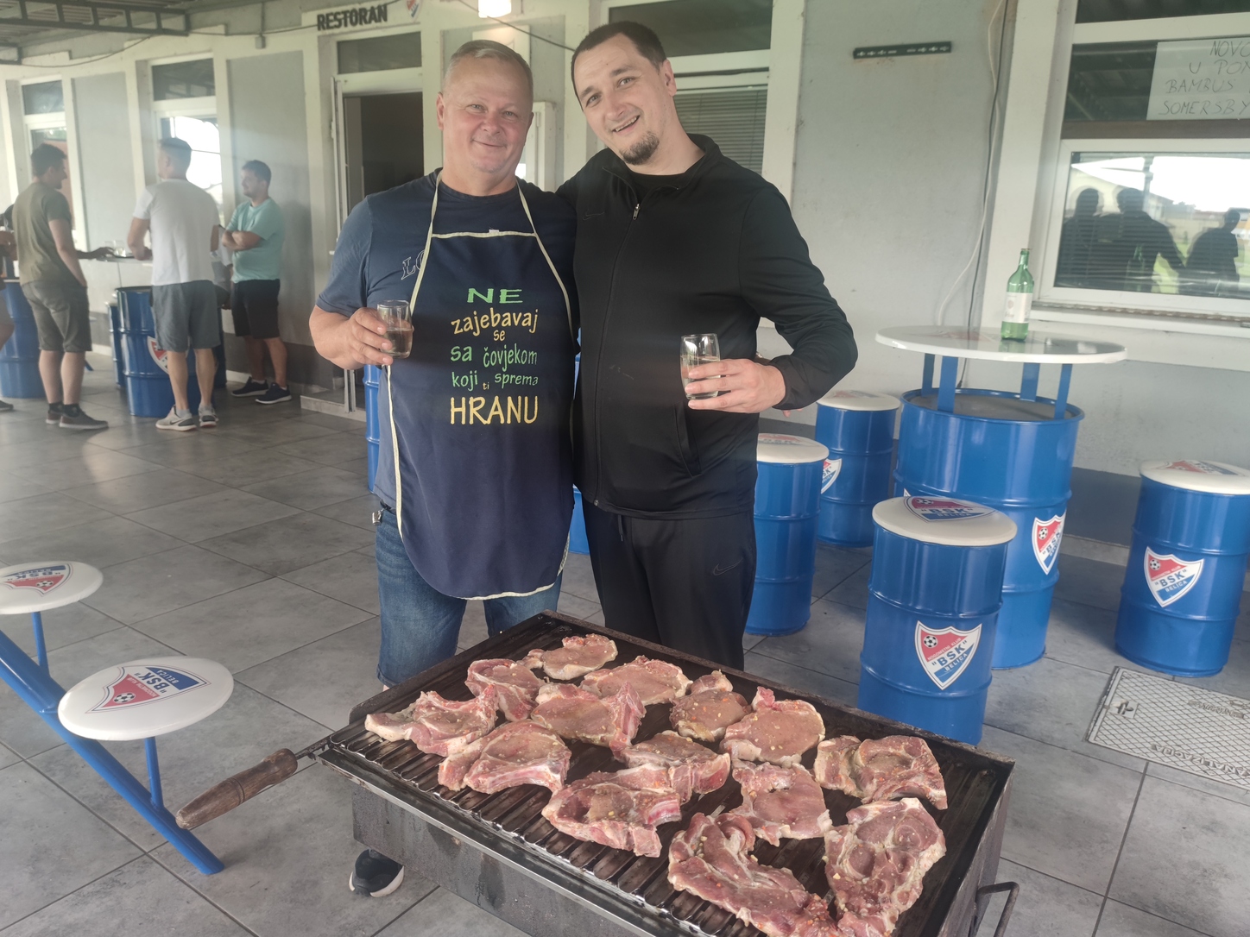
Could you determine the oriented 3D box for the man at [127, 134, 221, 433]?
[{"bbox_3d":[-2.958,-1.220,5.863,0.460,1.860,0.560,16,21,42],"label":"man"}]

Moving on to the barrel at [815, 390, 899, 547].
[{"bbox_3d":[1.091,-0.005,4.184,0.380,0.675,0.380,2,15,0],"label":"barrel"}]

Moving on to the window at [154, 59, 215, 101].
[{"bbox_3d":[-3.798,-3.366,7.508,1.040,0.300,0.060,12,17,32],"label":"window"}]

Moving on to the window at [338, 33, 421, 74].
[{"bbox_3d":[-1.737,-2.967,6.187,0.940,0.240,0.060,12,17,32],"label":"window"}]

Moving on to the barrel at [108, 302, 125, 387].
[{"bbox_3d":[-4.160,-1.055,7.390,0.390,0.670,0.390,12,17,32],"label":"barrel"}]

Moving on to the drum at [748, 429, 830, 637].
[{"bbox_3d":[0.535,0.237,3.252,0.390,0.680,0.390,12,17,32],"label":"drum"}]

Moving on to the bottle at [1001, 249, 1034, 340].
[{"bbox_3d":[1.382,-0.612,3.050,0.090,0.310,0.090,12,17,32],"label":"bottle"}]

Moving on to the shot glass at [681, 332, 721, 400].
[{"bbox_3d":[0.122,-0.164,1.400,0.063,0.100,0.063,-4,15,0],"label":"shot glass"}]

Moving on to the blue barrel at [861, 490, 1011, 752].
[{"bbox_3d":[0.868,0.451,2.476,0.380,0.675,0.380,2,15,0],"label":"blue barrel"}]

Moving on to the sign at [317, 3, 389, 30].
[{"bbox_3d":[-1.931,-3.170,6.081,0.750,0.115,0.030,12,17,32],"label":"sign"}]

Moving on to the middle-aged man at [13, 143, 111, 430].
[{"bbox_3d":[-3.729,-1.200,5.803,0.500,1.800,0.550,11,18,31],"label":"middle-aged man"}]

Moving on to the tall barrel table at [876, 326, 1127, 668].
[{"bbox_3d":[1.248,0.090,3.074,0.810,1.085,0.810,2,15,0],"label":"tall barrel table"}]

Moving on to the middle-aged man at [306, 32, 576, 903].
[{"bbox_3d":[-0.302,0.064,1.771,0.630,1.710,0.470,0,15,-7],"label":"middle-aged man"}]

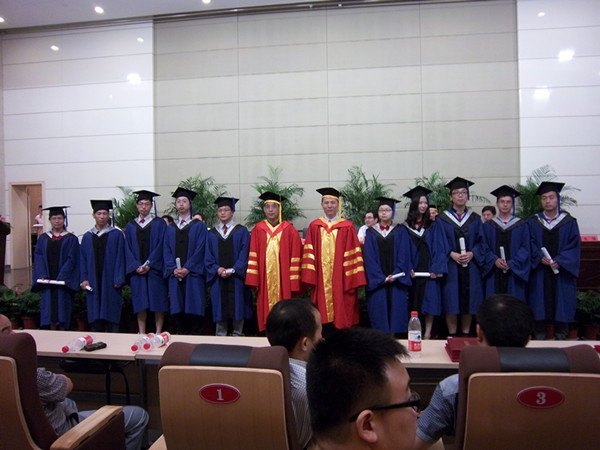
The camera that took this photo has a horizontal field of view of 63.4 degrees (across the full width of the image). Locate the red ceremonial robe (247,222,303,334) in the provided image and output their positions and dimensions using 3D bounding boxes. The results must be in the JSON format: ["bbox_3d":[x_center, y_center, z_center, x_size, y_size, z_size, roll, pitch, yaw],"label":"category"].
[{"bbox_3d":[-0.307,0.615,5.850,0.670,1.330,0.420,-1,-2,2],"label":"red ceremonial robe"}]

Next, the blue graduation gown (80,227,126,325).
[{"bbox_3d":[-2.369,0.603,5.850,0.550,1.193,0.380,-1,0,0],"label":"blue graduation gown"}]

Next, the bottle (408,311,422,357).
[{"bbox_3d":[0.589,0.554,2.480,0.066,0.228,0.066,-1,0,8],"label":"bottle"}]

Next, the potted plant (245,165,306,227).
[{"bbox_3d":[-0.444,-0.122,8.800,1.120,1.950,1.100,-1,0,8],"label":"potted plant"}]

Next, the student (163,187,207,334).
[{"bbox_3d":[-1.442,0.456,6.100,0.547,1.867,0.450,-1,0,4],"label":"student"}]

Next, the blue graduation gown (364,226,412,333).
[{"bbox_3d":[1.043,0.639,5.800,0.568,1.291,0.400,-1,0,10],"label":"blue graduation gown"}]

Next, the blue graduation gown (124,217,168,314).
[{"bbox_3d":[-1.828,0.482,5.780,0.530,1.167,0.380,-1,0,1],"label":"blue graduation gown"}]

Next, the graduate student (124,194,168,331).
[{"bbox_3d":[-1.828,0.465,5.780,0.530,1.751,0.420,-1,0,1],"label":"graduate student"}]

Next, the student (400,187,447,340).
[{"bbox_3d":[1.438,0.442,5.650,0.580,1.740,0.440,-1,-2,12],"label":"student"}]

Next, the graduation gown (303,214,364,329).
[{"bbox_3d":[0.397,0.563,5.750,0.770,1.330,0.440,-1,-2,7],"label":"graduation gown"}]

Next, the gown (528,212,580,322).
[{"bbox_3d":[2.900,0.490,5.530,0.593,1.265,0.420,-1,0,32],"label":"gown"}]

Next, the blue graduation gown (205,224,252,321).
[{"bbox_3d":[-0.882,0.603,6.030,0.584,1.218,0.420,-1,0,8],"label":"blue graduation gown"}]

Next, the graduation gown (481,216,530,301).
[{"bbox_3d":[2.417,0.503,5.680,0.585,1.206,0.420,-1,0,30],"label":"graduation gown"}]

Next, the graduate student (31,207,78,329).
[{"bbox_3d":[-2.985,0.561,5.950,0.570,1.575,0.420,-1,0,3],"label":"graduate student"}]

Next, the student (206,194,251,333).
[{"bbox_3d":[-0.877,0.509,5.950,0.590,1.700,0.420,-1,-2,0],"label":"student"}]

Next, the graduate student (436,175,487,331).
[{"bbox_3d":[1.840,0.373,5.530,0.580,1.840,0.420,-1,0,13],"label":"graduate student"}]

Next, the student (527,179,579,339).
[{"bbox_3d":[2.894,0.407,5.530,0.604,1.806,0.450,-1,0,32],"label":"student"}]

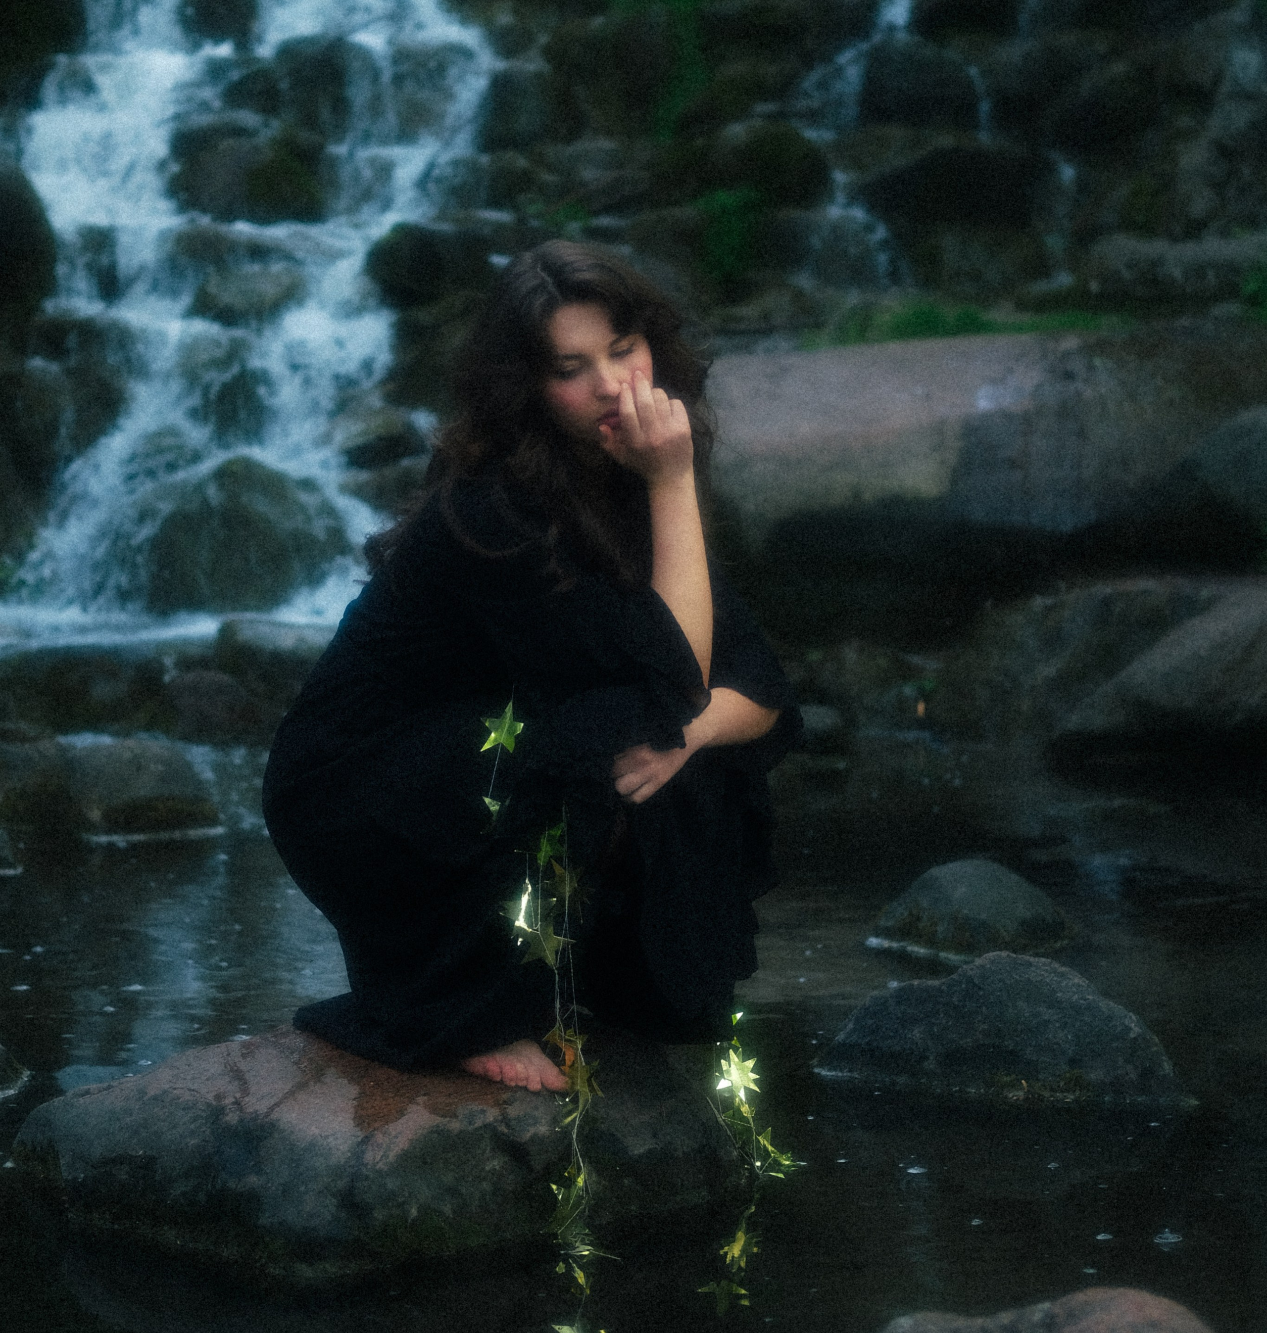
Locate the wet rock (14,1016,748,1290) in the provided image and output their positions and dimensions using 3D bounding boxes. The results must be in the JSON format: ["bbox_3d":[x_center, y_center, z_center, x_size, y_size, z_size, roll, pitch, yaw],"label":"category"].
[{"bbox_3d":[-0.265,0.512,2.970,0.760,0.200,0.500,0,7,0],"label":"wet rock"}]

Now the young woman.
[{"bbox_3d":[-0.112,-0.012,3.050,0.540,0.890,0.440,6,9,40],"label":"young woman"}]

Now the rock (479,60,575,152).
[{"bbox_3d":[-0.318,-1.643,8.200,0.280,0.260,0.270,0,7,0],"label":"rock"}]

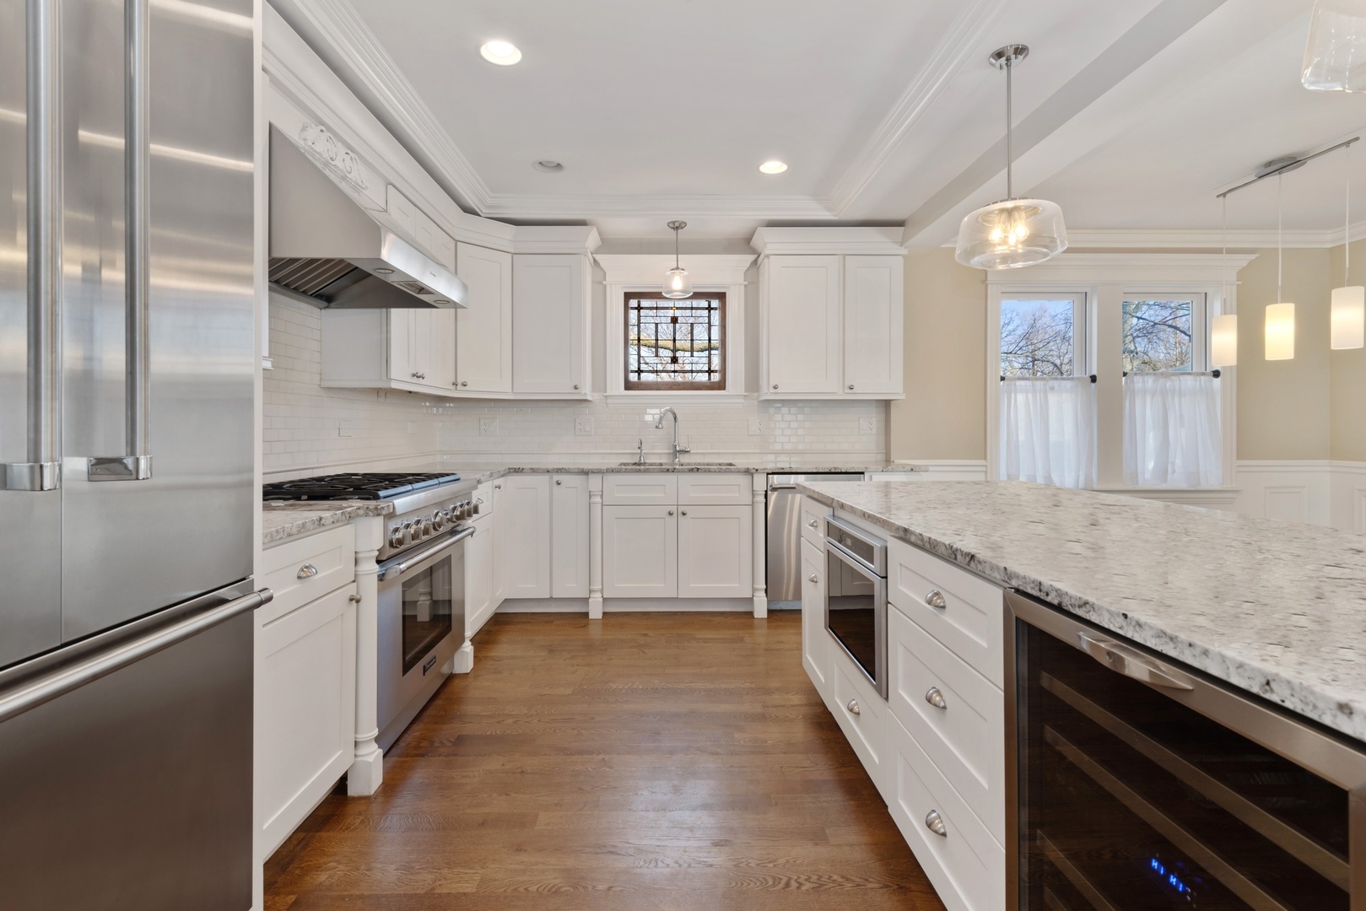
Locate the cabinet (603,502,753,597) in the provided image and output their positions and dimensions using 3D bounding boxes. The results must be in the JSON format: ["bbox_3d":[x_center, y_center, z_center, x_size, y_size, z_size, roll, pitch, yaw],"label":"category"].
[{"bbox_3d":[-0.041,0.580,4.255,0.920,0.585,0.600,0,1,-1],"label":"cabinet"}]

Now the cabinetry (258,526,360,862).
[{"bbox_3d":[-1.323,0.598,1.797,0.615,0.757,0.480,0,1,-1],"label":"cabinetry"}]

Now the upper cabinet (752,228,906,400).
[{"bbox_3d":[0.972,-0.926,4.362,0.955,1.107,0.395,0,1,-1],"label":"upper cabinet"}]

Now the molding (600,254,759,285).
[{"bbox_3d":[-0.045,-1.298,4.510,1.140,0.205,0.100,0,1,-1],"label":"molding"}]

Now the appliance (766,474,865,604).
[{"bbox_3d":[0.802,0.506,4.240,0.605,0.835,0.600,0,1,-1],"label":"appliance"}]

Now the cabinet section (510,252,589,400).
[{"bbox_3d":[-0.896,-0.862,4.415,0.460,0.930,0.330,0,1,-1],"label":"cabinet section"}]

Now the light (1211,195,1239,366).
[{"bbox_3d":[3.026,-0.981,3.605,0.115,0.950,0.115,0,1,-1],"label":"light"}]

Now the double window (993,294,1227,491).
[{"bbox_3d":[2.976,-0.459,4.530,1.600,1.390,0.140,0,1,-1],"label":"double window"}]

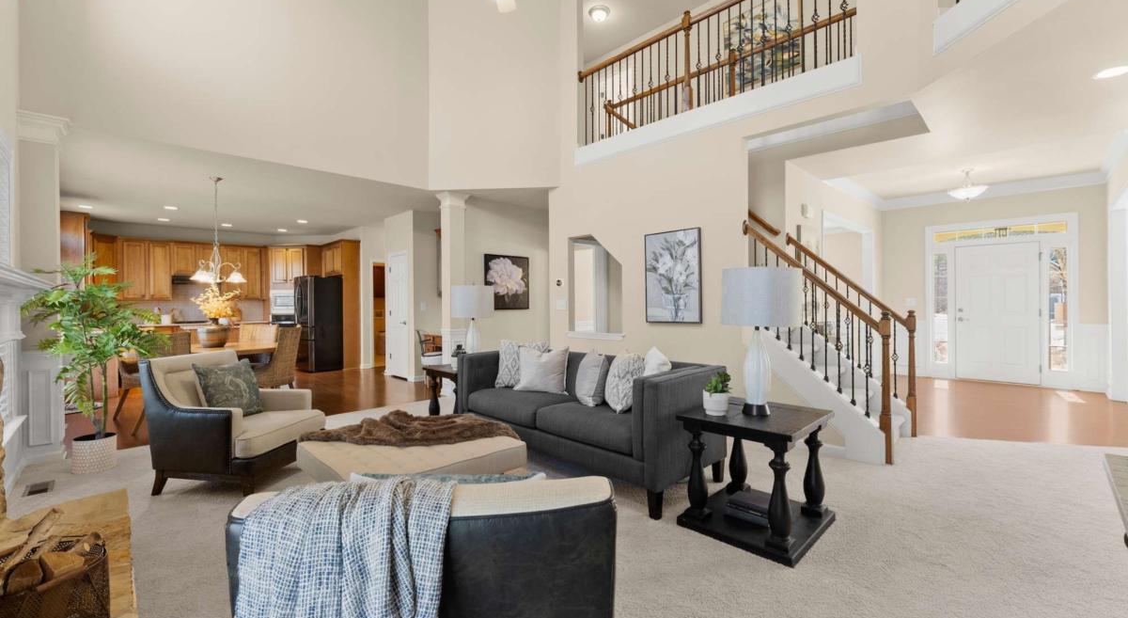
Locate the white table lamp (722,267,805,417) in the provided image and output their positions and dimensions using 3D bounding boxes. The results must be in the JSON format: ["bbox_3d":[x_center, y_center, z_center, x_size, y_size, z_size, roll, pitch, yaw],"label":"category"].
[{"bbox_3d":[1.039,0.168,2.342,0.400,0.775,0.400,0,0,44],"label":"white table lamp"}]

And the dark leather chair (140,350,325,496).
[{"bbox_3d":[-2.193,0.738,3.002,0.850,0.850,0.690,0,0,11],"label":"dark leather chair"}]

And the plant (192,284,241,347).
[{"bbox_3d":[-3.750,0.073,4.750,0.400,0.676,0.420,-1,0,-44],"label":"plant"}]

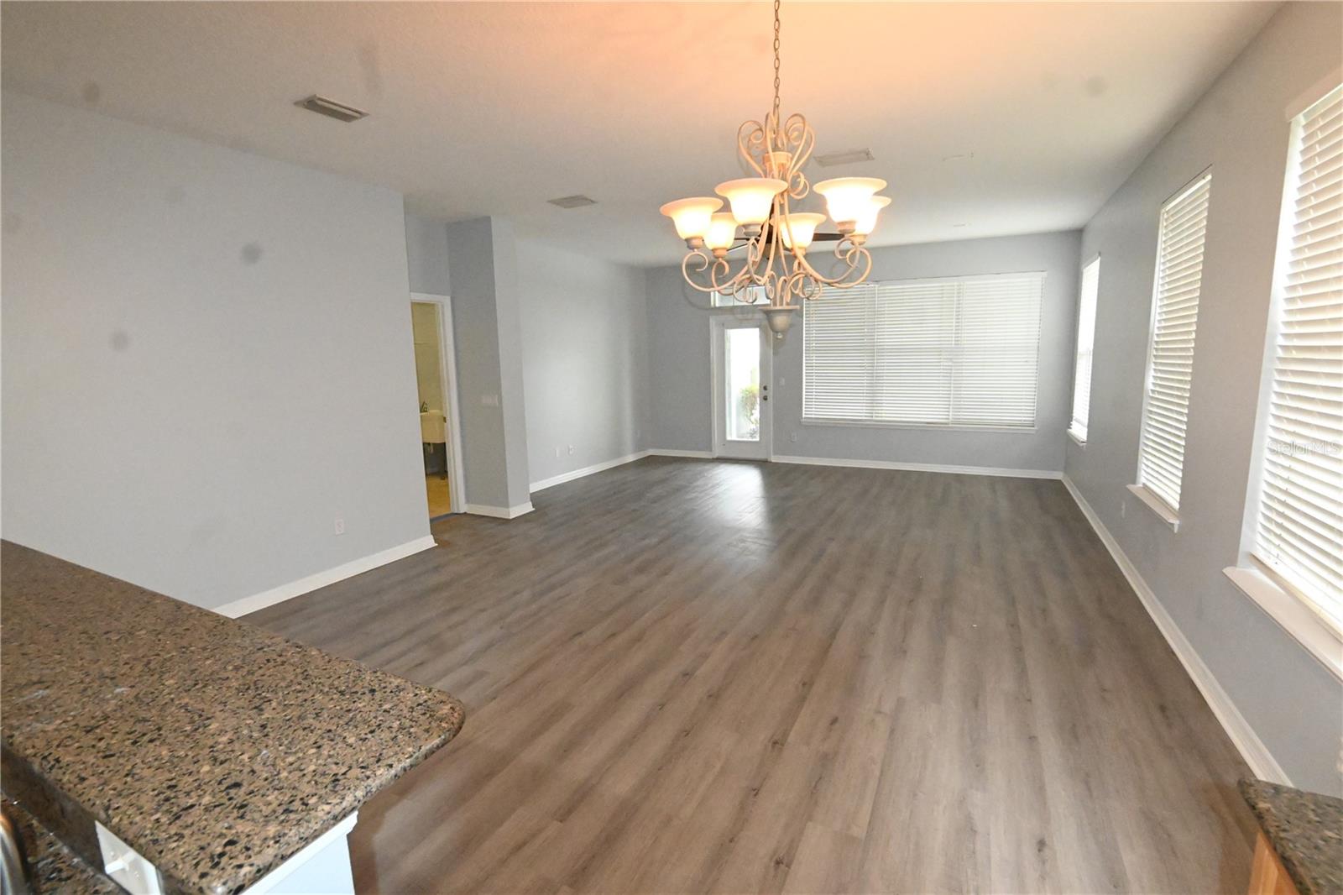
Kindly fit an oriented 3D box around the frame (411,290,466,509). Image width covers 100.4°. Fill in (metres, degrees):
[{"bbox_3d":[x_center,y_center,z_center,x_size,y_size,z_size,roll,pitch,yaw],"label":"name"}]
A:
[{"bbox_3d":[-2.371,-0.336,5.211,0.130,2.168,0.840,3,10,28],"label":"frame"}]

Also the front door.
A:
[{"bbox_3d":[1.034,-0.845,8.164,0.943,2.094,0.120,3,10,28],"label":"front door"}]

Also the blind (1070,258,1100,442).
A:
[{"bbox_3d":[4.161,-0.969,5.588,0.110,1.709,0.888,3,10,28],"label":"blind"}]

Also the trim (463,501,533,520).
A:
[{"bbox_3d":[-1.756,0.609,5.713,0.562,0.115,0.303,3,10,28],"label":"trim"}]

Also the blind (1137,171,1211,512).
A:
[{"bbox_3d":[2.893,-0.567,3.199,0.070,1.739,0.821,3,10,28],"label":"blind"}]

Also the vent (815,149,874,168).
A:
[{"bbox_3d":[1.171,-1.954,3.769,0.334,0.030,0.237,3,10,28],"label":"vent"}]

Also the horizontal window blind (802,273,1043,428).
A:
[{"bbox_3d":[3.024,-1.183,7.035,2.735,1.843,0.120,3,10,28],"label":"horizontal window blind"}]

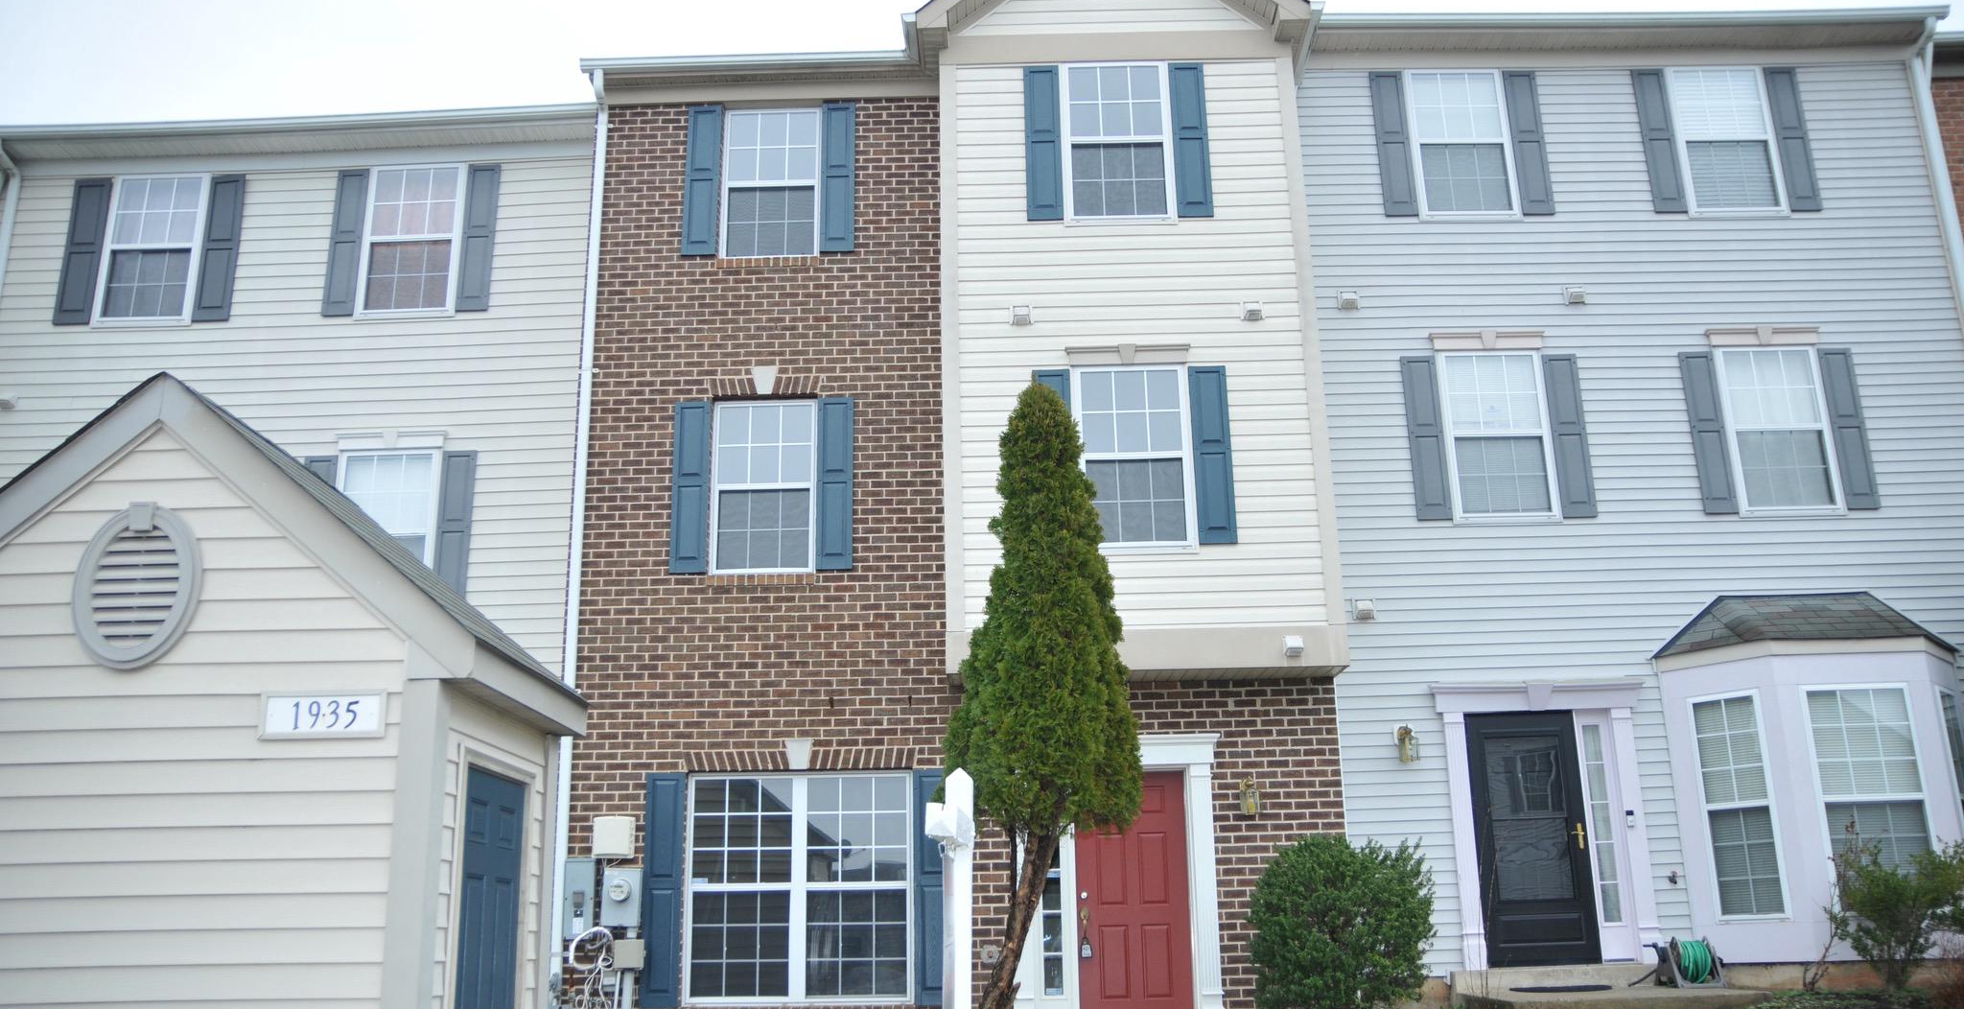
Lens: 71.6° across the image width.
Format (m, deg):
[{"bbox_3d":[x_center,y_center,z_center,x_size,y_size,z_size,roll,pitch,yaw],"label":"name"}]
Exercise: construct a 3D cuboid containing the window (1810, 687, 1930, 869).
[{"bbox_3d":[7.127,2.348,10.894,0.880,1.790,0.090,-1,-15,-1],"label":"window"}]

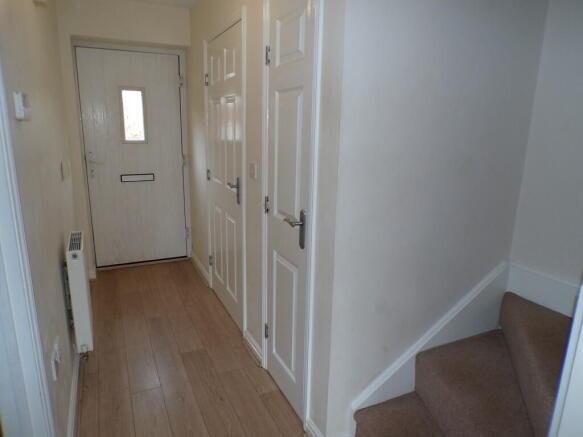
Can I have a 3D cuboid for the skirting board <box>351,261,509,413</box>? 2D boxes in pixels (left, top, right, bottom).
[{"bbox_3d":[0.662,0.524,1.887,0.885,0.585,0.030,-5,14,-24],"label":"skirting board"}]

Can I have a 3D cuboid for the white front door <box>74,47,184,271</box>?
[{"bbox_3d":[-1.470,-0.529,3.852,0.868,1.985,0.055,-5,14,-24],"label":"white front door"}]

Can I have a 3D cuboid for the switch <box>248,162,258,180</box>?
[{"bbox_3d":[-0.222,-0.274,2.356,0.014,0.088,0.088,-5,14,-24],"label":"switch"}]

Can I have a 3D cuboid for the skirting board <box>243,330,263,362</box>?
[{"bbox_3d":[-0.238,0.797,2.583,0.018,0.076,0.330,-5,14,-24],"label":"skirting board"}]

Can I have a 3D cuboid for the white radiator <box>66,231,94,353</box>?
[{"bbox_3d":[-1.253,0.421,2.420,0.075,0.595,0.450,-5,14,-24],"label":"white radiator"}]

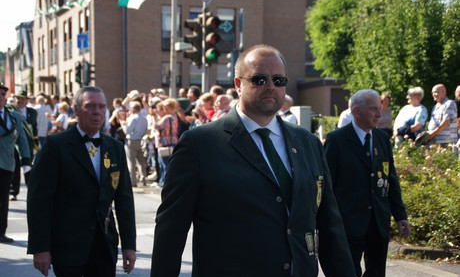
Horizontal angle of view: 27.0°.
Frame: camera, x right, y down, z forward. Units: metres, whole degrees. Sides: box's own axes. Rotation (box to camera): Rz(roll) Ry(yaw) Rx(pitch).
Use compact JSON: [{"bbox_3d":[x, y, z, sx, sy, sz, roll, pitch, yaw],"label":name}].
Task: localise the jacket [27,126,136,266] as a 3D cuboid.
[{"bbox_3d":[-0.792,0.304,5.100,0.520,0.730,0.330,-1,2,-23],"label":"jacket"}]

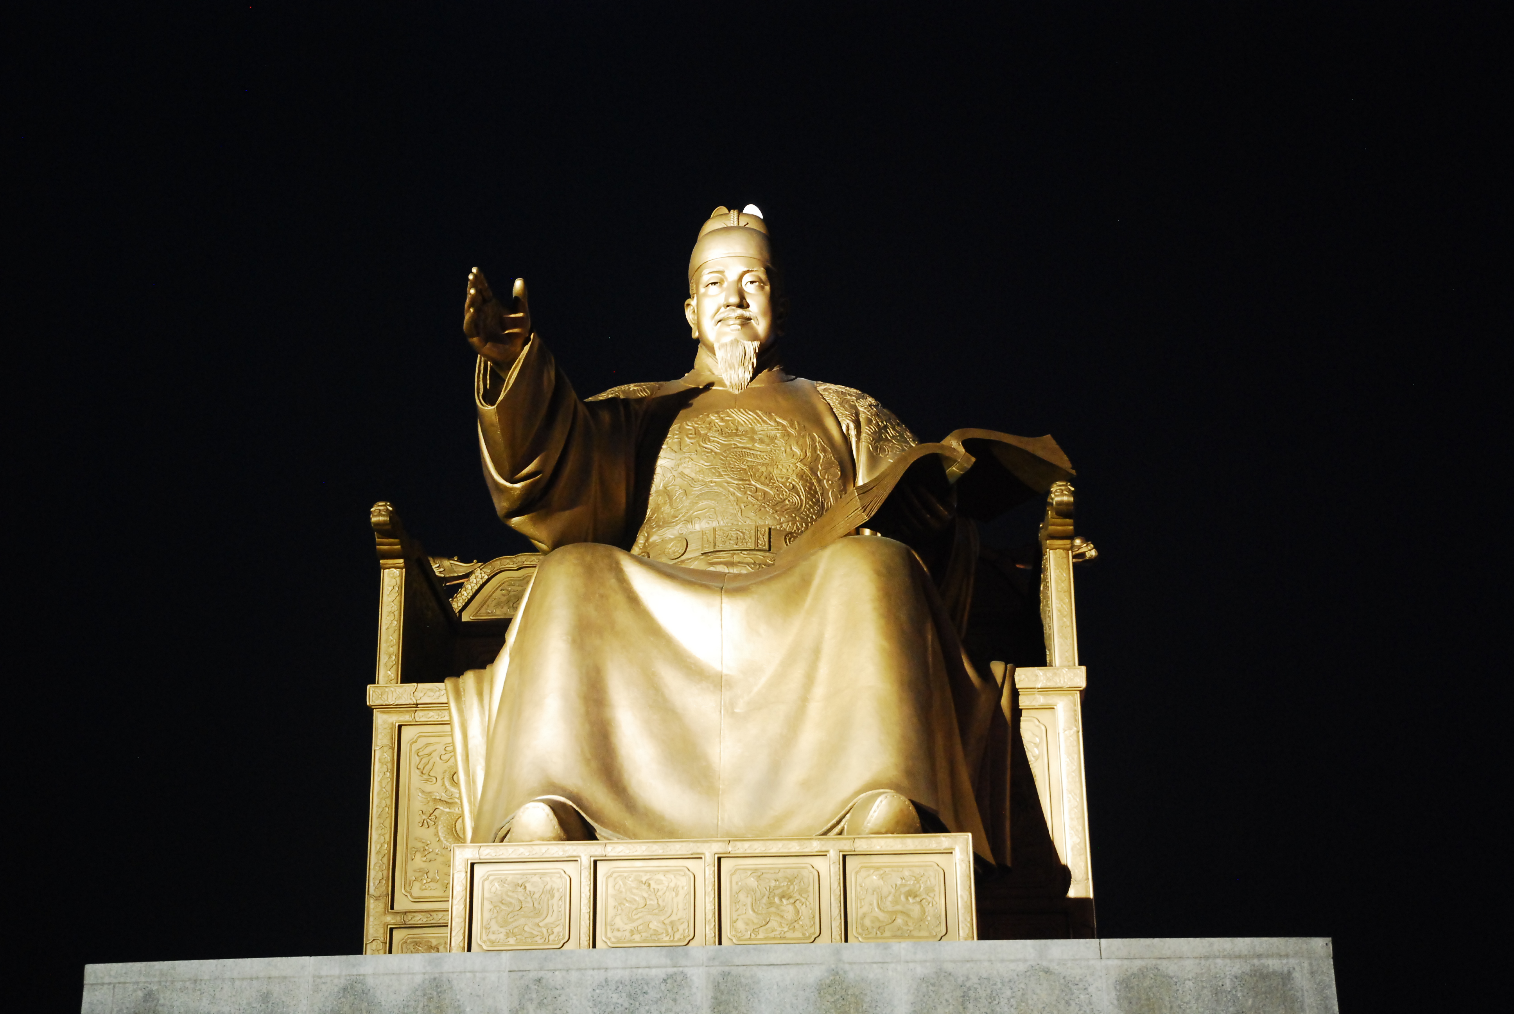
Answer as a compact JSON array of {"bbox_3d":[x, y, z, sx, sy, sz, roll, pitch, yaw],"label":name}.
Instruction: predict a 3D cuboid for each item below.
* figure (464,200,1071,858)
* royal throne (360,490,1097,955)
[{"bbox_3d":[0.012,-0.096,15.745,3.870,5.400,2.900,-2,-20,3],"label":"figure"},{"bbox_3d":[-0.169,1.505,15.457,4.760,3.600,3.550,-2,-20,3],"label":"royal throne"}]

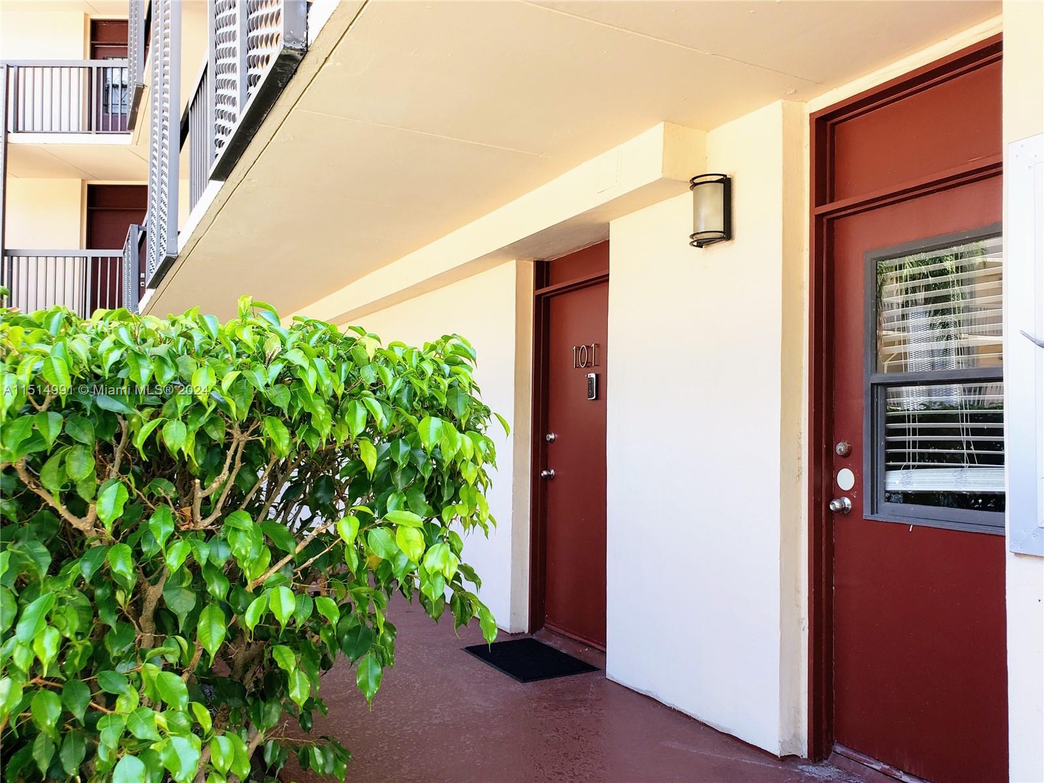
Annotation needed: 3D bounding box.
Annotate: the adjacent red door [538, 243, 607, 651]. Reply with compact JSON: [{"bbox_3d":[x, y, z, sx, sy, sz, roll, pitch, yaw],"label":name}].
[{"bbox_3d":[0.394,0.305,4.530,0.070,2.230,0.920,3,-4,-30],"label":"adjacent red door"}]

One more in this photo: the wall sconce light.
[{"bbox_3d":[0.792,-0.774,3.372,0.123,0.270,0.176,3,-4,-30],"label":"wall sconce light"}]

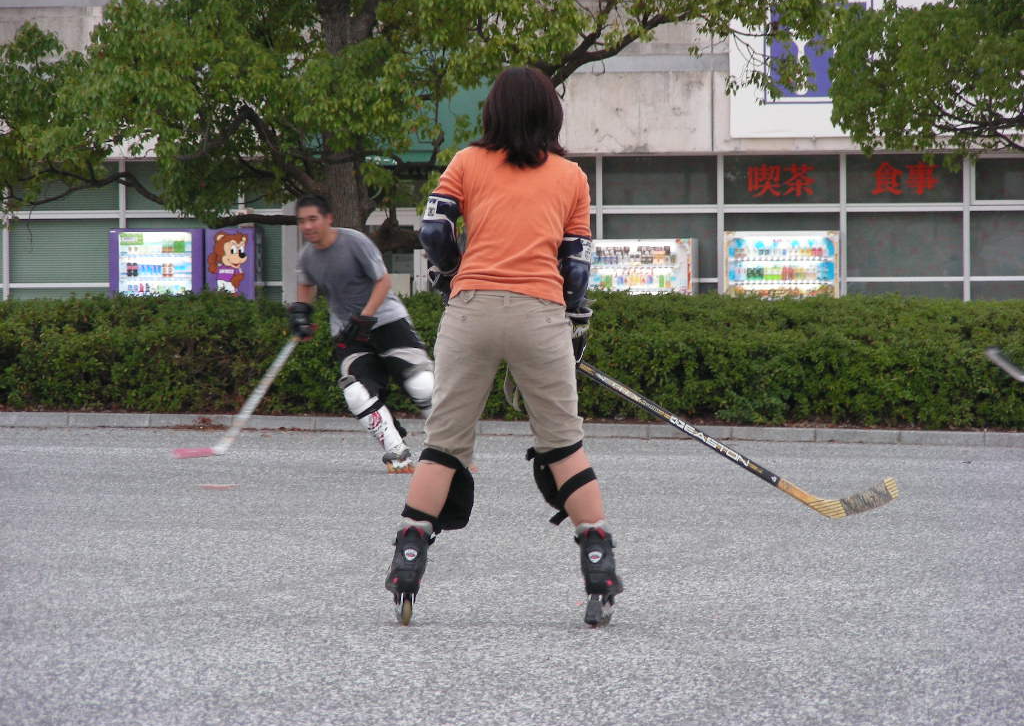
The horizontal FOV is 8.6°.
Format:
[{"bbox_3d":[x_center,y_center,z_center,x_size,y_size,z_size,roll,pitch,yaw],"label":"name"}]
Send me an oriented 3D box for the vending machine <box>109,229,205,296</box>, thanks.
[{"bbox_3d":[-4.218,-0.706,82.369,1.160,1.830,0.730,0,1,9],"label":"vending machine"}]

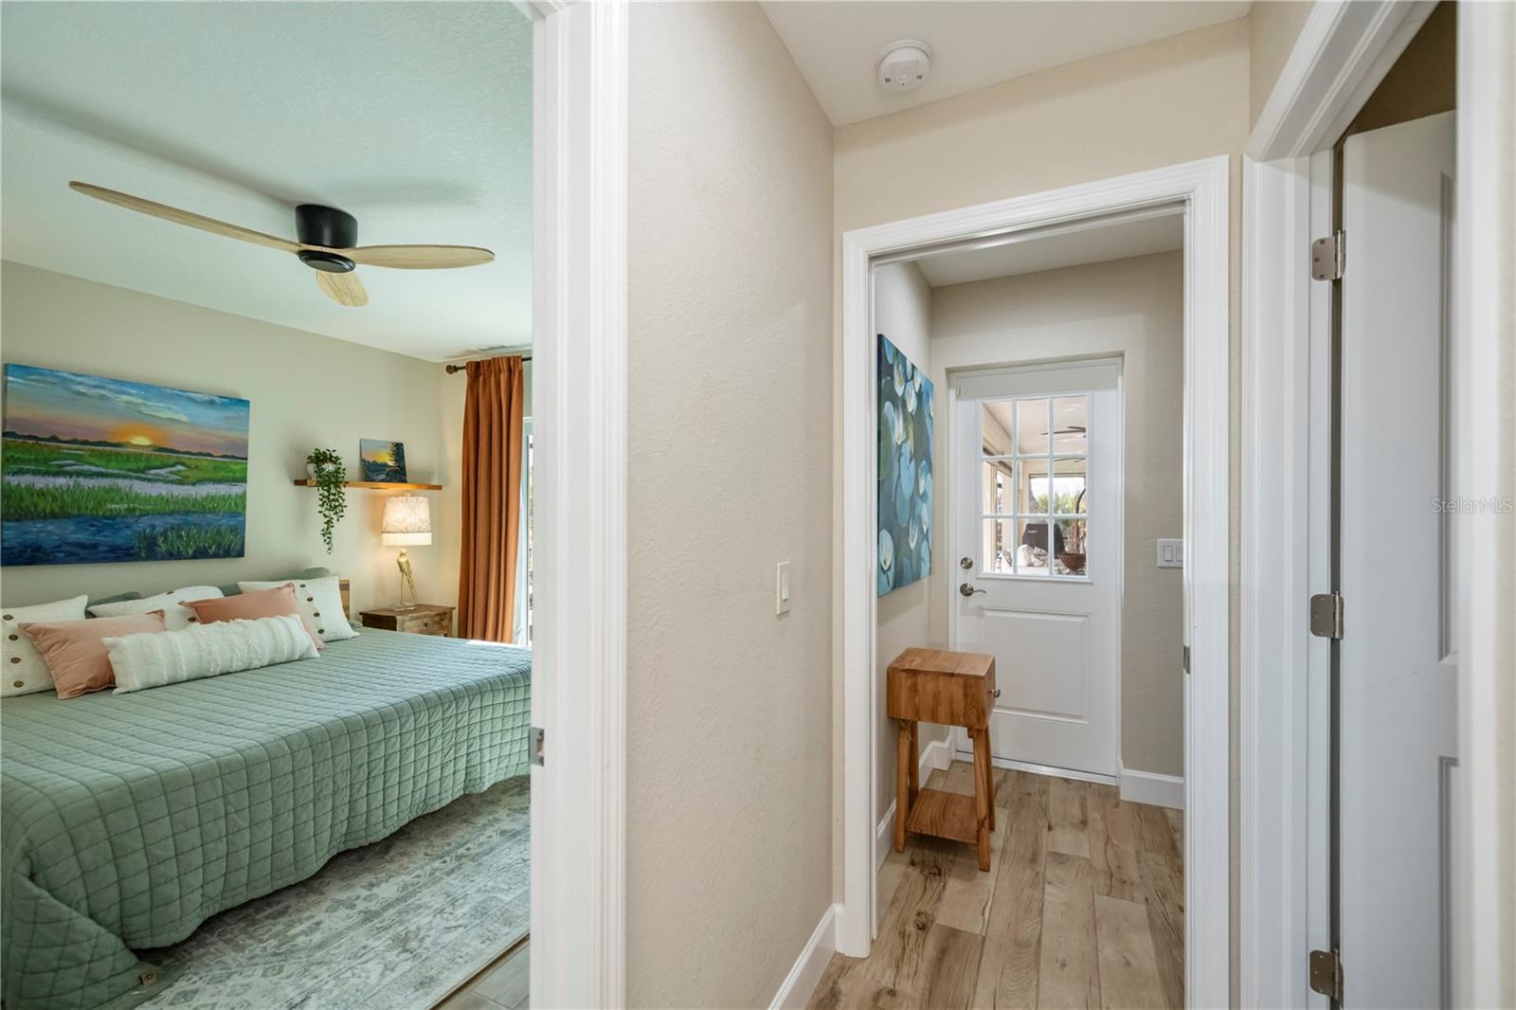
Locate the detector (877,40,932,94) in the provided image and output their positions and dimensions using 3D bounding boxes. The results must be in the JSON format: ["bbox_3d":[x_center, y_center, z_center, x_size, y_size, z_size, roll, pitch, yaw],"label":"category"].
[{"bbox_3d":[0.370,-1.100,1.483,0.132,0.040,0.132,0,0,0],"label":"detector"}]

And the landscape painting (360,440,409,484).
[{"bbox_3d":[-2.638,-0.294,4.165,0.020,0.295,0.300,-11,-5,27],"label":"landscape painting"}]

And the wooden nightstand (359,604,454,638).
[{"bbox_3d":[-2.424,1.030,4.080,0.390,0.577,0.420,0,0,28],"label":"wooden nightstand"}]

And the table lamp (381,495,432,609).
[{"bbox_3d":[-2.512,0.338,4.180,0.310,0.807,0.310,0,0,28],"label":"table lamp"}]

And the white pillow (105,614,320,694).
[{"bbox_3d":[-2.395,0.637,2.622,0.290,0.130,0.680,47,23,24],"label":"white pillow"}]

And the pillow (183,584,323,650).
[{"bbox_3d":[-2.474,0.591,2.900,0.140,0.420,0.450,-46,-20,20],"label":"pillow"}]

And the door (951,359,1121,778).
[{"bbox_3d":[1.400,0.304,3.023,0.769,2.024,0.061,0,0,27],"label":"door"}]

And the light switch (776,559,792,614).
[{"bbox_3d":[0.066,0.201,1.427,0.011,0.118,0.071,0,0,28],"label":"light switch"}]

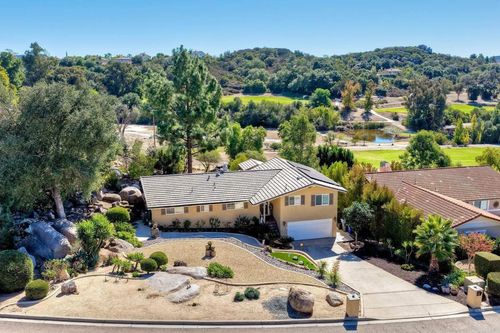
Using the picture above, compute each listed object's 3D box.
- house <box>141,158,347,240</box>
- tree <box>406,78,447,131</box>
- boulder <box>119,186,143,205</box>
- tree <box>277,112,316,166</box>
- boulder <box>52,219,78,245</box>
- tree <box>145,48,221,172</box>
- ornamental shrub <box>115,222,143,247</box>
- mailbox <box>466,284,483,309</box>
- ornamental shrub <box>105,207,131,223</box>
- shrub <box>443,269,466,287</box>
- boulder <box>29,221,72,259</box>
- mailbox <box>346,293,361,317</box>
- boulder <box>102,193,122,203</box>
[{"bbox_3d":[-1.764,3.570,46.215,21.200,6.300,15.400,-3,12,-11],"label":"house"},{"bbox_3d":[81.815,-29.146,182.361,17.500,23.690,17.500,5,13,23],"label":"tree"},{"bbox_3d":[-13.400,3.300,43.600,2.500,2.000,2.200,-4,13,-17],"label":"boulder"},{"bbox_3d":[8.595,-4.364,71.201,6.800,12.040,6.800,1,12,7],"label":"tree"},{"bbox_3d":[-17.801,6.285,37.300,2.600,2.000,2.300,-6,13,-26],"label":"boulder"},{"bbox_3d":[-9.607,-7.335,59.088,10.500,20.950,10.500,-2,12,-9],"label":"tree"},{"bbox_3d":[-11.503,6.438,36.800,2.500,1.700,2.000,-4,12,-18],"label":"ornamental shrub"},{"bbox_3d":[15.632,9.097,27.030,0.616,1.377,0.649,-4,13,-16],"label":"mailbox"},{"bbox_3d":[-13.250,4.810,39.100,2.200,1.300,2.000,-5,13,-19],"label":"ornamental shrub"},{"bbox_3d":[15.750,8.580,29.950,1.600,1.250,1.400,6,14,29],"label":"shrub"},{"bbox_3d":[-17.964,6.573,35.000,3.700,2.700,3.000,-7,13,-28],"label":"boulder"},{"bbox_3d":[6.903,9.379,26.238,0.666,1.271,0.648,-1,12,-4],"label":"mailbox"},{"bbox_3d":[-15.200,3.450,42.700,2.000,0.900,1.300,-5,13,-20],"label":"boulder"}]

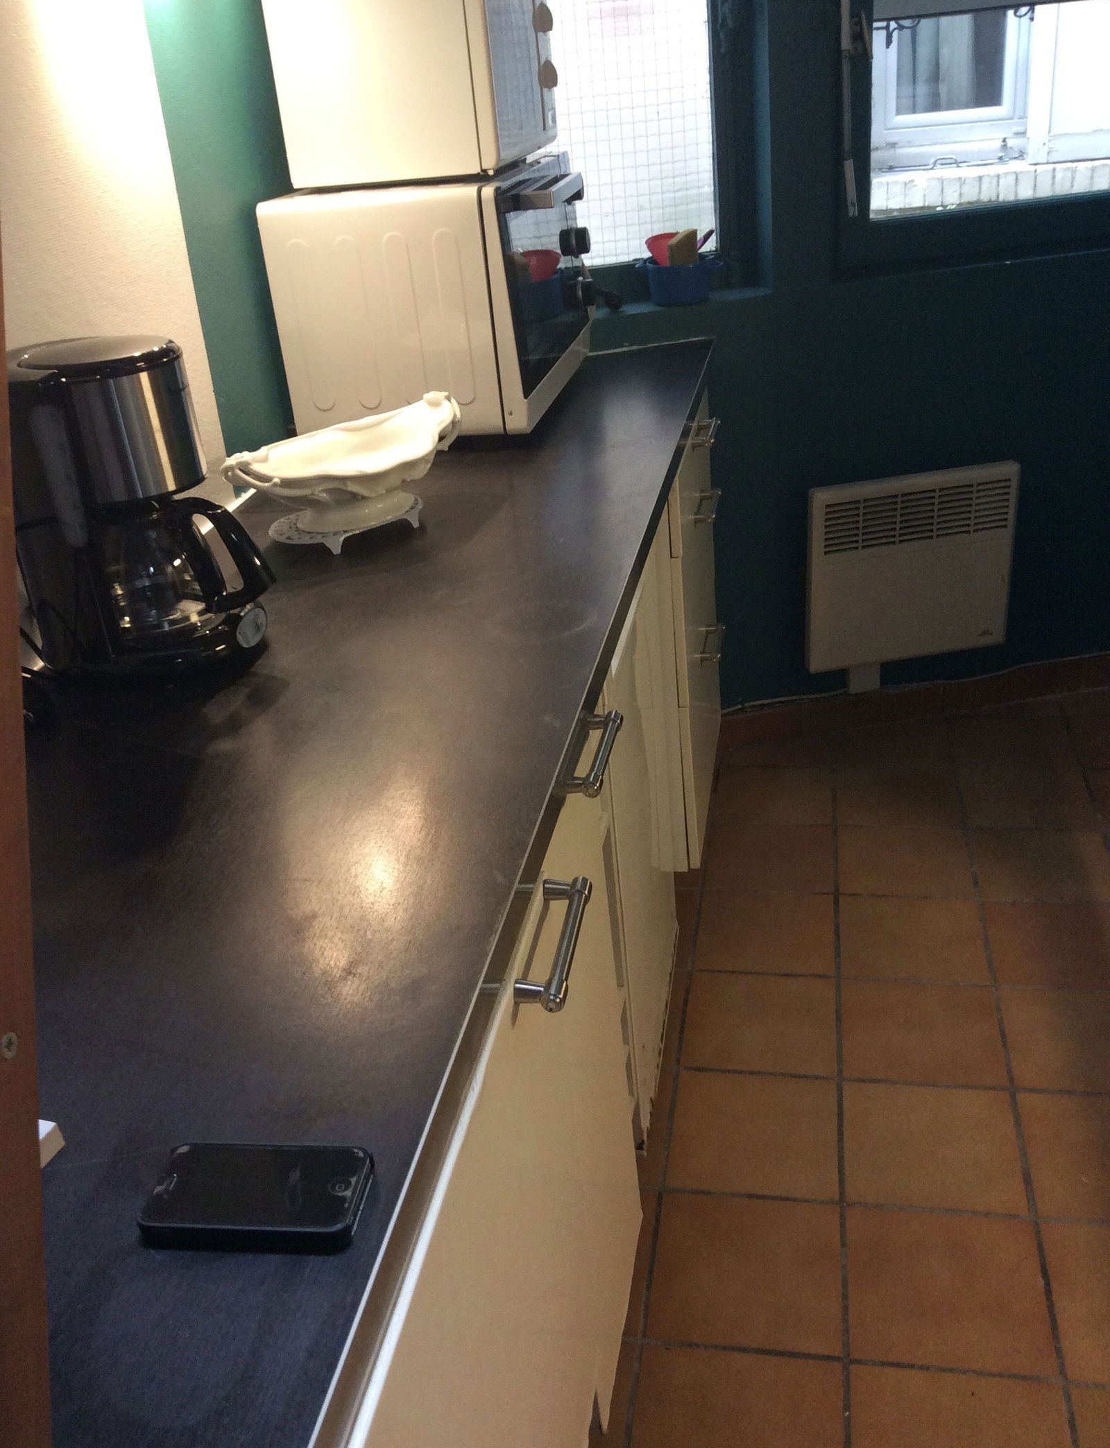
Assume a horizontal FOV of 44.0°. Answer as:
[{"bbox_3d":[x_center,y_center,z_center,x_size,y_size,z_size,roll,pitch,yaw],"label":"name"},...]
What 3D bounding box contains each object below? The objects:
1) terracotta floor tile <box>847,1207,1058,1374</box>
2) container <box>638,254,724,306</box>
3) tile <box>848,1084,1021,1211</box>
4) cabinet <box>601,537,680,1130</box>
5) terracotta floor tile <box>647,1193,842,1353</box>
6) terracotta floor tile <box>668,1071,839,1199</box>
[{"bbox_3d":[0.496,0.720,1.746,0.244,0.012,0.244,1,27,11],"label":"terracotta floor tile"},{"bbox_3d":[0.245,-0.866,2.681,0.160,0.076,0.130,5,28,19],"label":"container"},{"bbox_3d":[0.539,0.607,1.965,0.244,0.012,0.244,1,27,11],"label":"tile"},{"bbox_3d":[-0.129,0.122,2.071,0.564,0.844,0.607,1,27,11],"label":"cabinet"},{"bbox_3d":[0.256,0.730,1.825,0.248,0.012,0.248,1,27,11],"label":"terracotta floor tile"},{"bbox_3d":[0.299,0.614,2.048,0.248,0.012,0.248,1,27,11],"label":"terracotta floor tile"}]

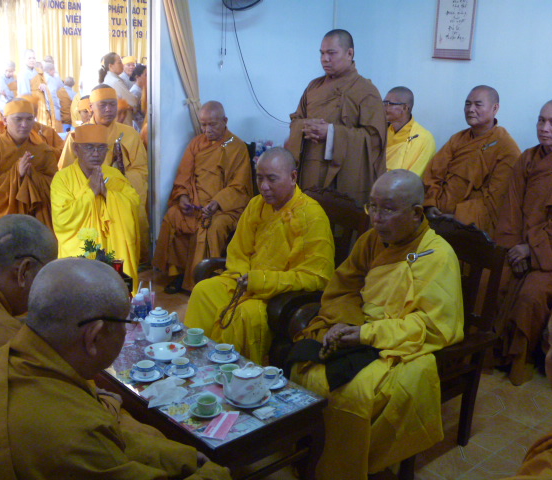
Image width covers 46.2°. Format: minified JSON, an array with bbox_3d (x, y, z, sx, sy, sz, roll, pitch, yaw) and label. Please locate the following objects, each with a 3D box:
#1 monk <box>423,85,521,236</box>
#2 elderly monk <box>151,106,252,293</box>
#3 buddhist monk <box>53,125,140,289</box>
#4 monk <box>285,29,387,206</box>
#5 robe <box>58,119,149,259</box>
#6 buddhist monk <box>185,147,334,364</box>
[{"bbox_3d":[1.067,-0.164,3.763,0.580,1.350,0.750,13,18,35],"label":"monk"},{"bbox_3d":[-0.456,-0.256,4.074,0.570,1.260,0.730,11,17,30],"label":"elderly monk"},{"bbox_3d":[-1.018,-0.126,3.671,0.520,1.070,0.580,-2,13,-16],"label":"buddhist monk"},{"bbox_3d":[0.270,-0.267,3.475,0.430,1.640,0.560,-12,20,-43],"label":"monk"},{"bbox_3d":[-1.121,-0.241,4.230,0.550,1.040,0.580,-2,13,-16],"label":"robe"},{"bbox_3d":[-0.036,0.153,2.802,0.580,1.130,0.740,15,19,39],"label":"buddhist monk"}]

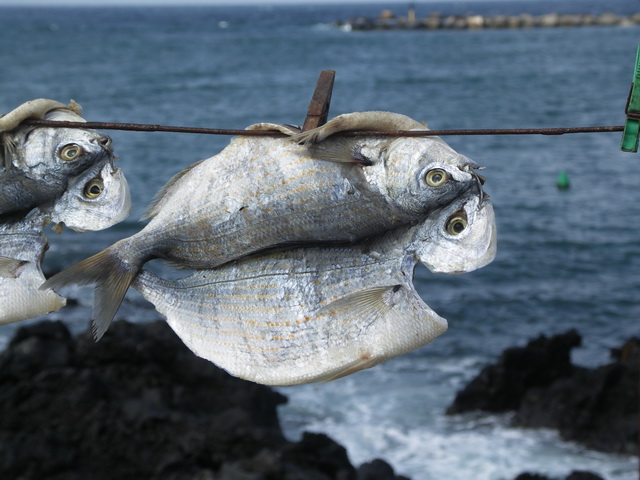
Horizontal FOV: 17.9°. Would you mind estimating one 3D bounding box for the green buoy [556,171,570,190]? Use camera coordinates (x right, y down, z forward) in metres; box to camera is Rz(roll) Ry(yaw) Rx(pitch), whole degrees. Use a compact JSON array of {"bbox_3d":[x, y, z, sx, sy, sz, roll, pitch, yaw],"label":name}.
[{"bbox_3d":[7.902,-1.931,66.000,0.430,0.620,0.430,-1,7,0],"label":"green buoy"}]

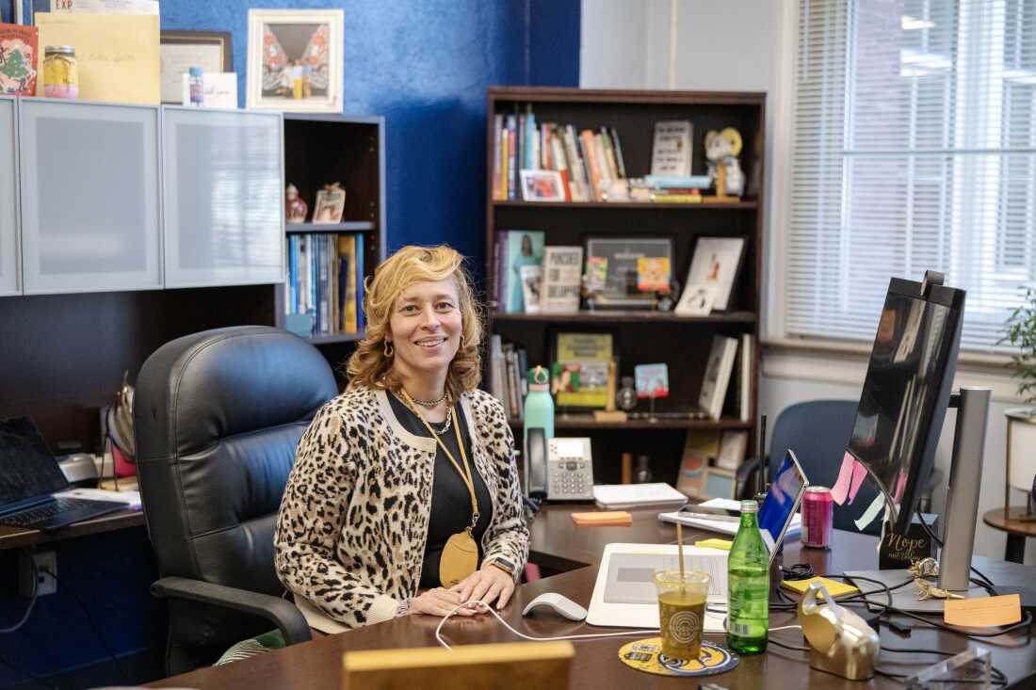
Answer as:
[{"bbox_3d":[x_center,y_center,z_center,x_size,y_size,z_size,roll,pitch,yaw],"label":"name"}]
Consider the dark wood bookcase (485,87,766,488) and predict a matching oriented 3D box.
[{"bbox_3d":[0.347,0.054,4.605,0.915,1.830,0.310,1,6,0],"label":"dark wood bookcase"}]

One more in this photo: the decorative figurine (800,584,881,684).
[{"bbox_3d":[0.507,0.453,2.104,0.120,0.124,0.068,6,9,41],"label":"decorative figurine"}]

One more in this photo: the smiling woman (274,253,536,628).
[{"bbox_3d":[-0.125,0.506,2.574,0.500,1.380,0.780,-4,8,-38],"label":"smiling woman"}]

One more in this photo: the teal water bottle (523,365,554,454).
[{"bbox_3d":[0.052,0.205,3.475,0.078,0.298,0.078,1,6,0],"label":"teal water bottle"}]

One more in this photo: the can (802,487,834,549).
[{"bbox_3d":[0.647,0.371,2.852,0.066,0.122,0.066,1,6,0],"label":"can"}]

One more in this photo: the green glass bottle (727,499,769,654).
[{"bbox_3d":[0.384,0.381,2.187,0.068,0.247,0.068,1,6,0],"label":"green glass bottle"}]

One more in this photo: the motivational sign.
[{"bbox_3d":[0.788,0.406,2.707,0.106,0.088,0.060,1,7,6],"label":"motivational sign"}]

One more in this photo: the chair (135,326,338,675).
[{"bbox_3d":[-0.446,0.565,2.913,0.700,1.180,0.670,6,8,38],"label":"chair"}]

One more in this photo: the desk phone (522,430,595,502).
[{"bbox_3d":[0.103,0.294,3.299,0.172,0.163,0.135,1,6,0],"label":"desk phone"}]

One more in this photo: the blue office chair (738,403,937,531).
[{"bbox_3d":[0.918,0.619,3.934,0.610,0.870,0.590,3,7,22],"label":"blue office chair"}]

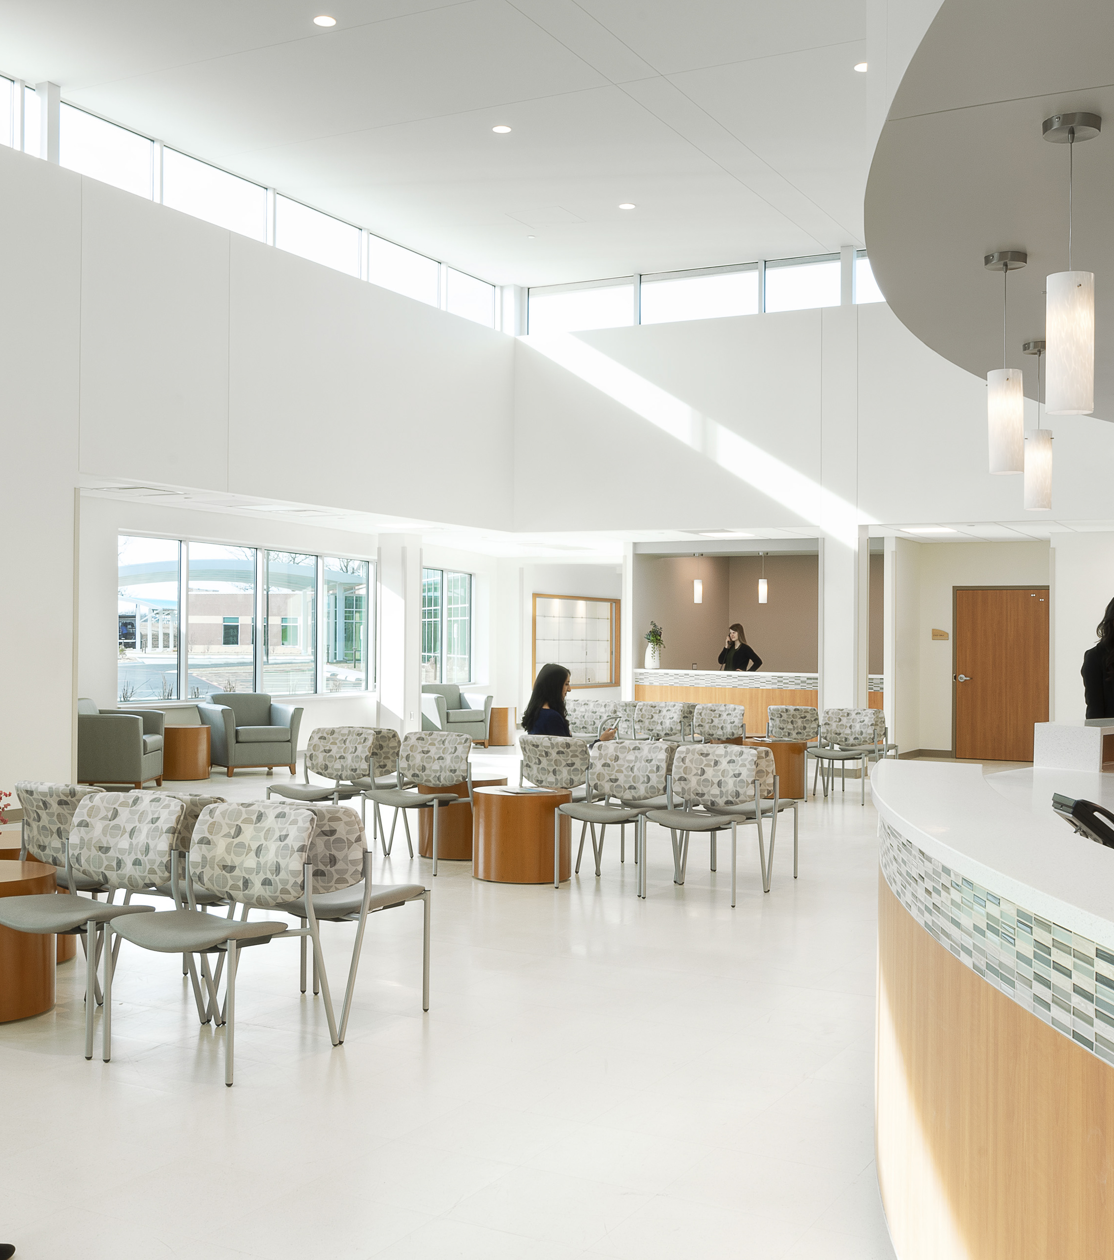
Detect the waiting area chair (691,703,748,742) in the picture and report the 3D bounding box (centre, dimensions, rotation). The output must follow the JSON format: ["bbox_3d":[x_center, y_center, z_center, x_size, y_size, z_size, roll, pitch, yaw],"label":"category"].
[{"bbox_3d":[1.498,1.124,13.504,0.565,0.845,0.580,0,0,28],"label":"waiting area chair"}]

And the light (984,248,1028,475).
[{"bbox_3d":[1.313,-0.776,4.145,0.127,0.627,0.127,0,0,28],"label":"light"}]

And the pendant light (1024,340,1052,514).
[{"bbox_3d":[1.828,-0.770,5.373,0.127,0.619,0.127,0,0,28],"label":"pendant light"}]

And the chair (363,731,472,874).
[{"bbox_3d":[-0.851,1.083,9.034,0.565,0.845,0.580,0,0,28],"label":"chair"}]

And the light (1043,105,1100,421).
[{"bbox_3d":[1.112,-0.785,3.070,0.127,0.623,0.127,0,0,28],"label":"light"}]

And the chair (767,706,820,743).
[{"bbox_3d":[2.313,1.131,13.666,0.565,0.845,0.580,0,0,28],"label":"chair"}]

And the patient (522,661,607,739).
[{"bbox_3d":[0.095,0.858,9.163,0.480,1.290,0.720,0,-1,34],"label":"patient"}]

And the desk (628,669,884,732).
[{"bbox_3d":[2.677,1.072,18.203,3.450,1.070,0.800,0,0,29],"label":"desk"}]

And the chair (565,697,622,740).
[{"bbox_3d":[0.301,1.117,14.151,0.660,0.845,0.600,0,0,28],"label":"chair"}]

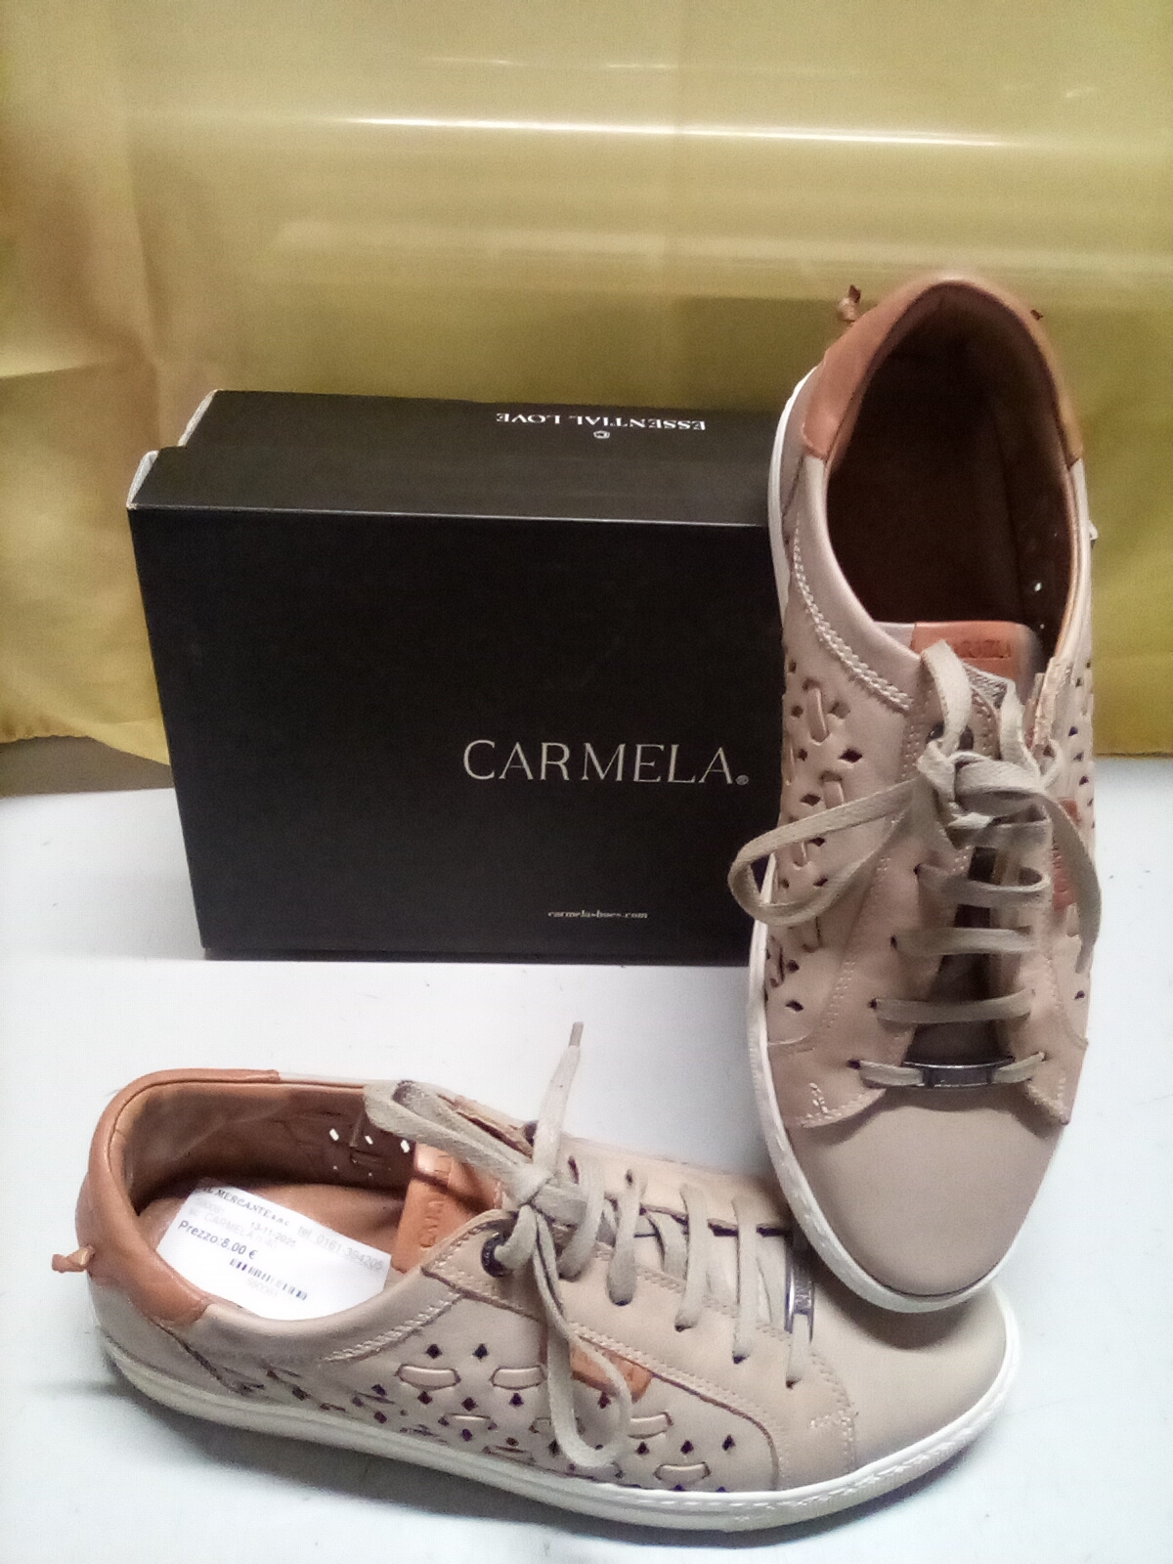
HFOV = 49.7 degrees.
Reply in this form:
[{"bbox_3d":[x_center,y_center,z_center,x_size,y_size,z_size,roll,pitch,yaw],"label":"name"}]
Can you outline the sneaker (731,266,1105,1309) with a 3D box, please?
[{"bbox_3d":[0.097,0.000,0.344,0.101,0.284,0.096,-3,-9,-3],"label":"sneaker"}]

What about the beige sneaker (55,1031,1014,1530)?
[{"bbox_3d":[-0.012,0.135,0.360,0.283,0.096,0.101,6,35,4],"label":"beige sneaker"}]

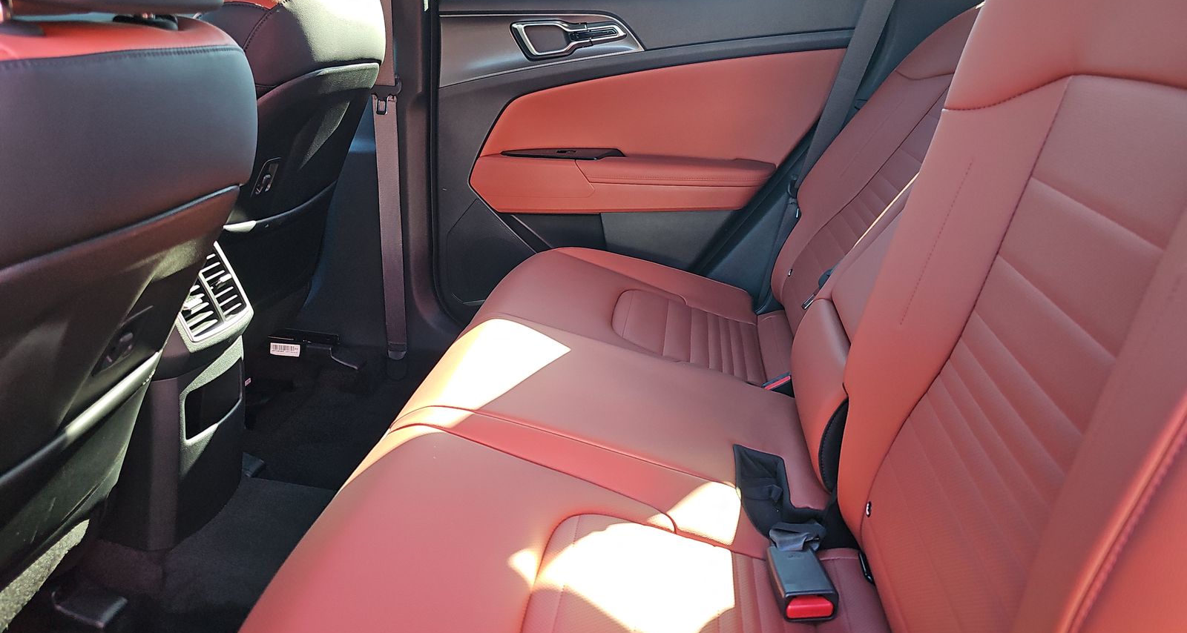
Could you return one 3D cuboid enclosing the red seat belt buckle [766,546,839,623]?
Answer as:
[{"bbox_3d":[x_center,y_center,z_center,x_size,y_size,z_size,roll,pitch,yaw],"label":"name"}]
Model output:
[{"bbox_3d":[0.213,0.273,0.810,0.050,0.029,0.085,-2,12,2],"label":"red seat belt buckle"}]

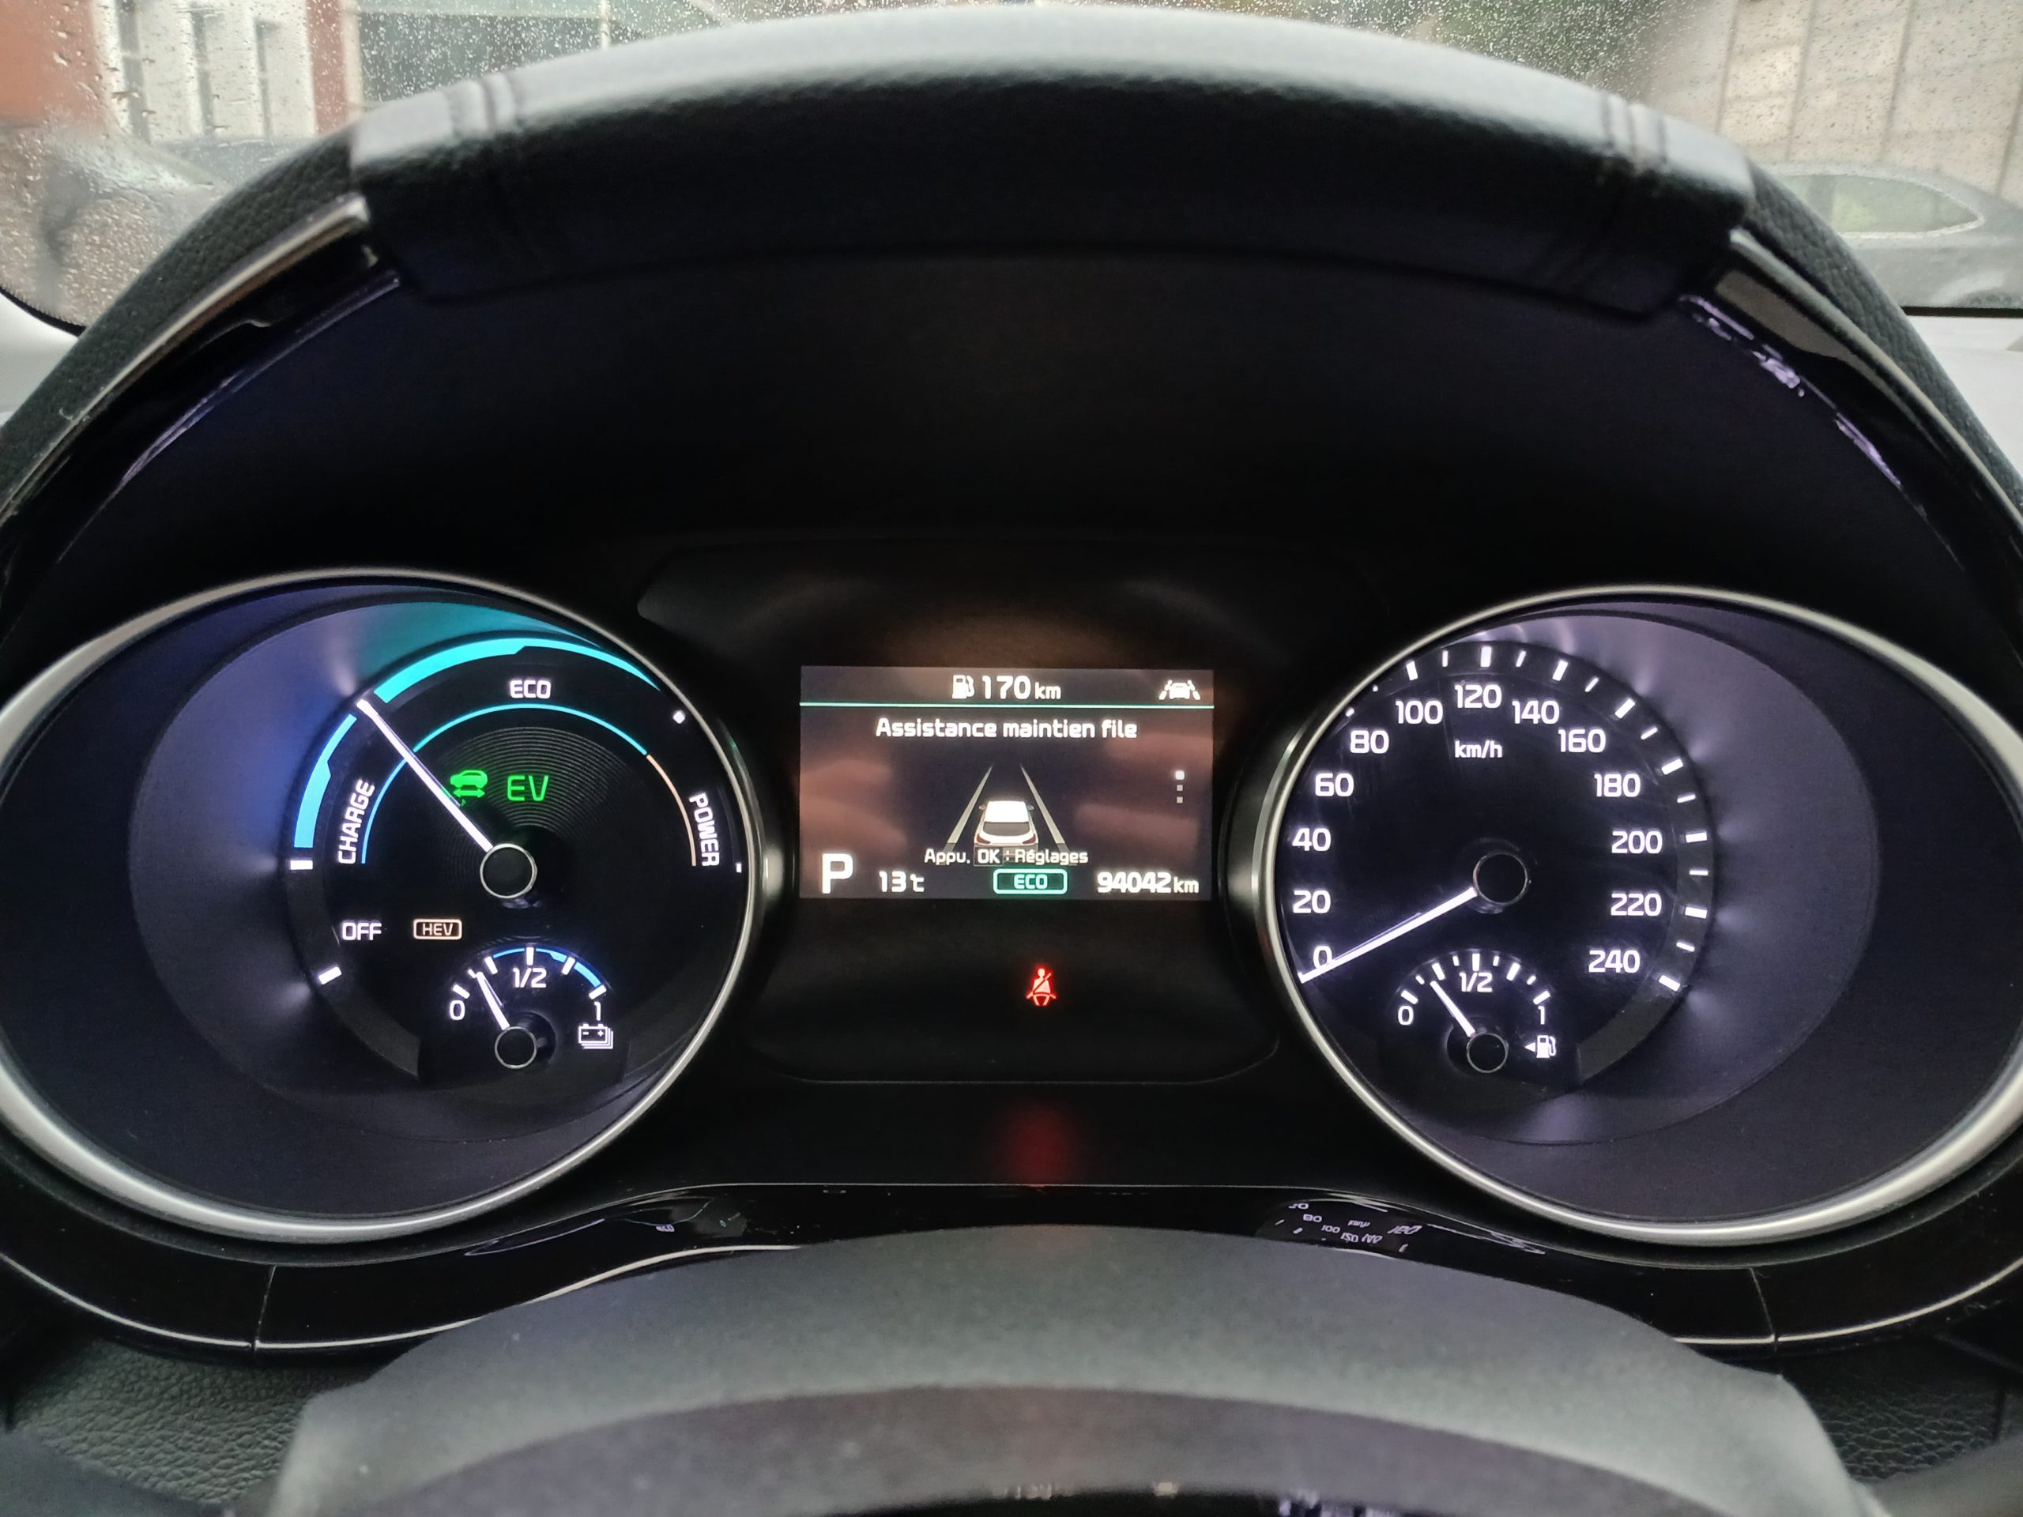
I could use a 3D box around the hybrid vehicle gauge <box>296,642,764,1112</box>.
[{"bbox_3d":[-0.109,0.025,0.338,0.106,0.107,0.020,1,0,-1],"label":"hybrid vehicle gauge"}]

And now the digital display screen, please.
[{"bbox_3d":[-0.001,0.006,0.342,0.093,0.052,0.010,1,0,-1],"label":"digital display screen"}]

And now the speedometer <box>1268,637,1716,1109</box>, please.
[{"bbox_3d":[0.107,0.026,0.341,0.106,0.107,0.020,1,0,-1],"label":"speedometer"}]

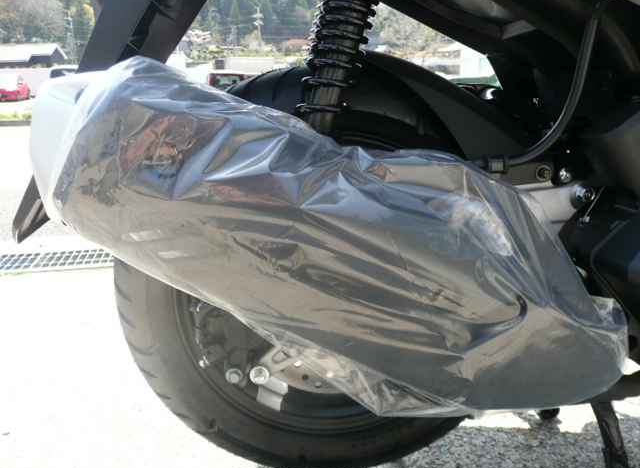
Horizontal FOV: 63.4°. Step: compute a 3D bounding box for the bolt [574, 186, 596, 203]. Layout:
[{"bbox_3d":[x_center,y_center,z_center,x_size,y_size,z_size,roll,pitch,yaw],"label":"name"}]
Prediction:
[{"bbox_3d":[0.284,-0.042,0.553,0.016,0.016,0.015,-2,12,-3],"label":"bolt"}]

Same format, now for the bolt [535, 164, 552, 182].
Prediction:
[{"bbox_3d":[0.240,-0.065,0.556,0.018,0.018,0.012,-2,12,-3],"label":"bolt"}]

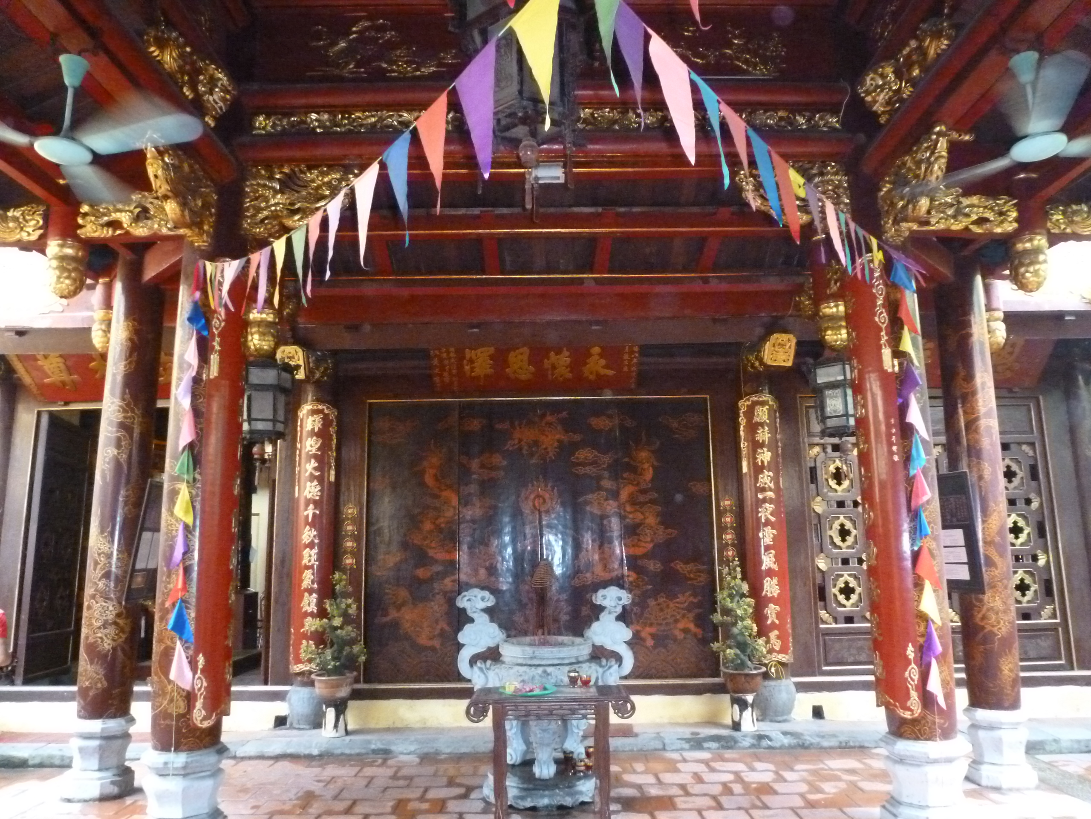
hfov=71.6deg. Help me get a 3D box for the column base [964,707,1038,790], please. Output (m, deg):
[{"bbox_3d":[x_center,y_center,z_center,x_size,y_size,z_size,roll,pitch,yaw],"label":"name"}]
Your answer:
[{"bbox_3d":[2.960,2.177,4.932,0.363,0.451,0.363,-1,-10,-1],"label":"column base"}]

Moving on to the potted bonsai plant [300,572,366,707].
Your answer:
[{"bbox_3d":[-1.813,1.966,6.477,0.520,1.100,0.480,-1,-11,0],"label":"potted bonsai plant"}]

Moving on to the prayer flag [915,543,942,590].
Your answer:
[{"bbox_3d":[2.177,0.888,4.293,0.145,0.256,0.060,-1,-10,-1],"label":"prayer flag"}]

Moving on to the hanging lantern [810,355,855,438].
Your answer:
[{"bbox_3d":[2.367,-0.106,6.208,0.390,0.660,0.360,-1,-11,0],"label":"hanging lantern"}]

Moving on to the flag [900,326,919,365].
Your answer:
[{"bbox_3d":[2.296,-0.404,4.778,0.125,0.250,0.070,-1,-11,0],"label":"flag"}]

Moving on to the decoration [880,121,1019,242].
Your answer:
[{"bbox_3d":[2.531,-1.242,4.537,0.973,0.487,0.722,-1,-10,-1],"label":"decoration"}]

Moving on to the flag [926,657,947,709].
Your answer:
[{"bbox_3d":[2.162,1.513,4.184,0.110,0.282,0.060,-1,-10,-1],"label":"flag"}]

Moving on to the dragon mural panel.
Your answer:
[{"bbox_3d":[-0.046,1.093,6.551,3.054,2.426,0.070,-1,-10,-1],"label":"dragon mural panel"}]

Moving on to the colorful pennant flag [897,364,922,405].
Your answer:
[{"bbox_3d":[2.276,-0.162,4.719,0.125,0.250,0.070,-1,-11,0],"label":"colorful pennant flag"}]

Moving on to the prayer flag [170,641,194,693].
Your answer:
[{"bbox_3d":[-2.021,1.422,4.200,0.133,0.278,0.060,-1,-10,-1],"label":"prayer flag"}]

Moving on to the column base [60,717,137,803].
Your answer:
[{"bbox_3d":[-3.125,2.406,5.337,0.440,0.520,0.440,-1,-11,0],"label":"column base"}]

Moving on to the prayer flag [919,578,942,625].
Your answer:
[{"bbox_3d":[2.169,1.080,4.259,0.126,0.259,0.060,-1,-10,-1],"label":"prayer flag"}]

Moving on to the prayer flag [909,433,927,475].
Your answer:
[{"bbox_3d":[2.279,0.268,4.622,0.105,0.260,0.070,-1,-11,0],"label":"prayer flag"}]

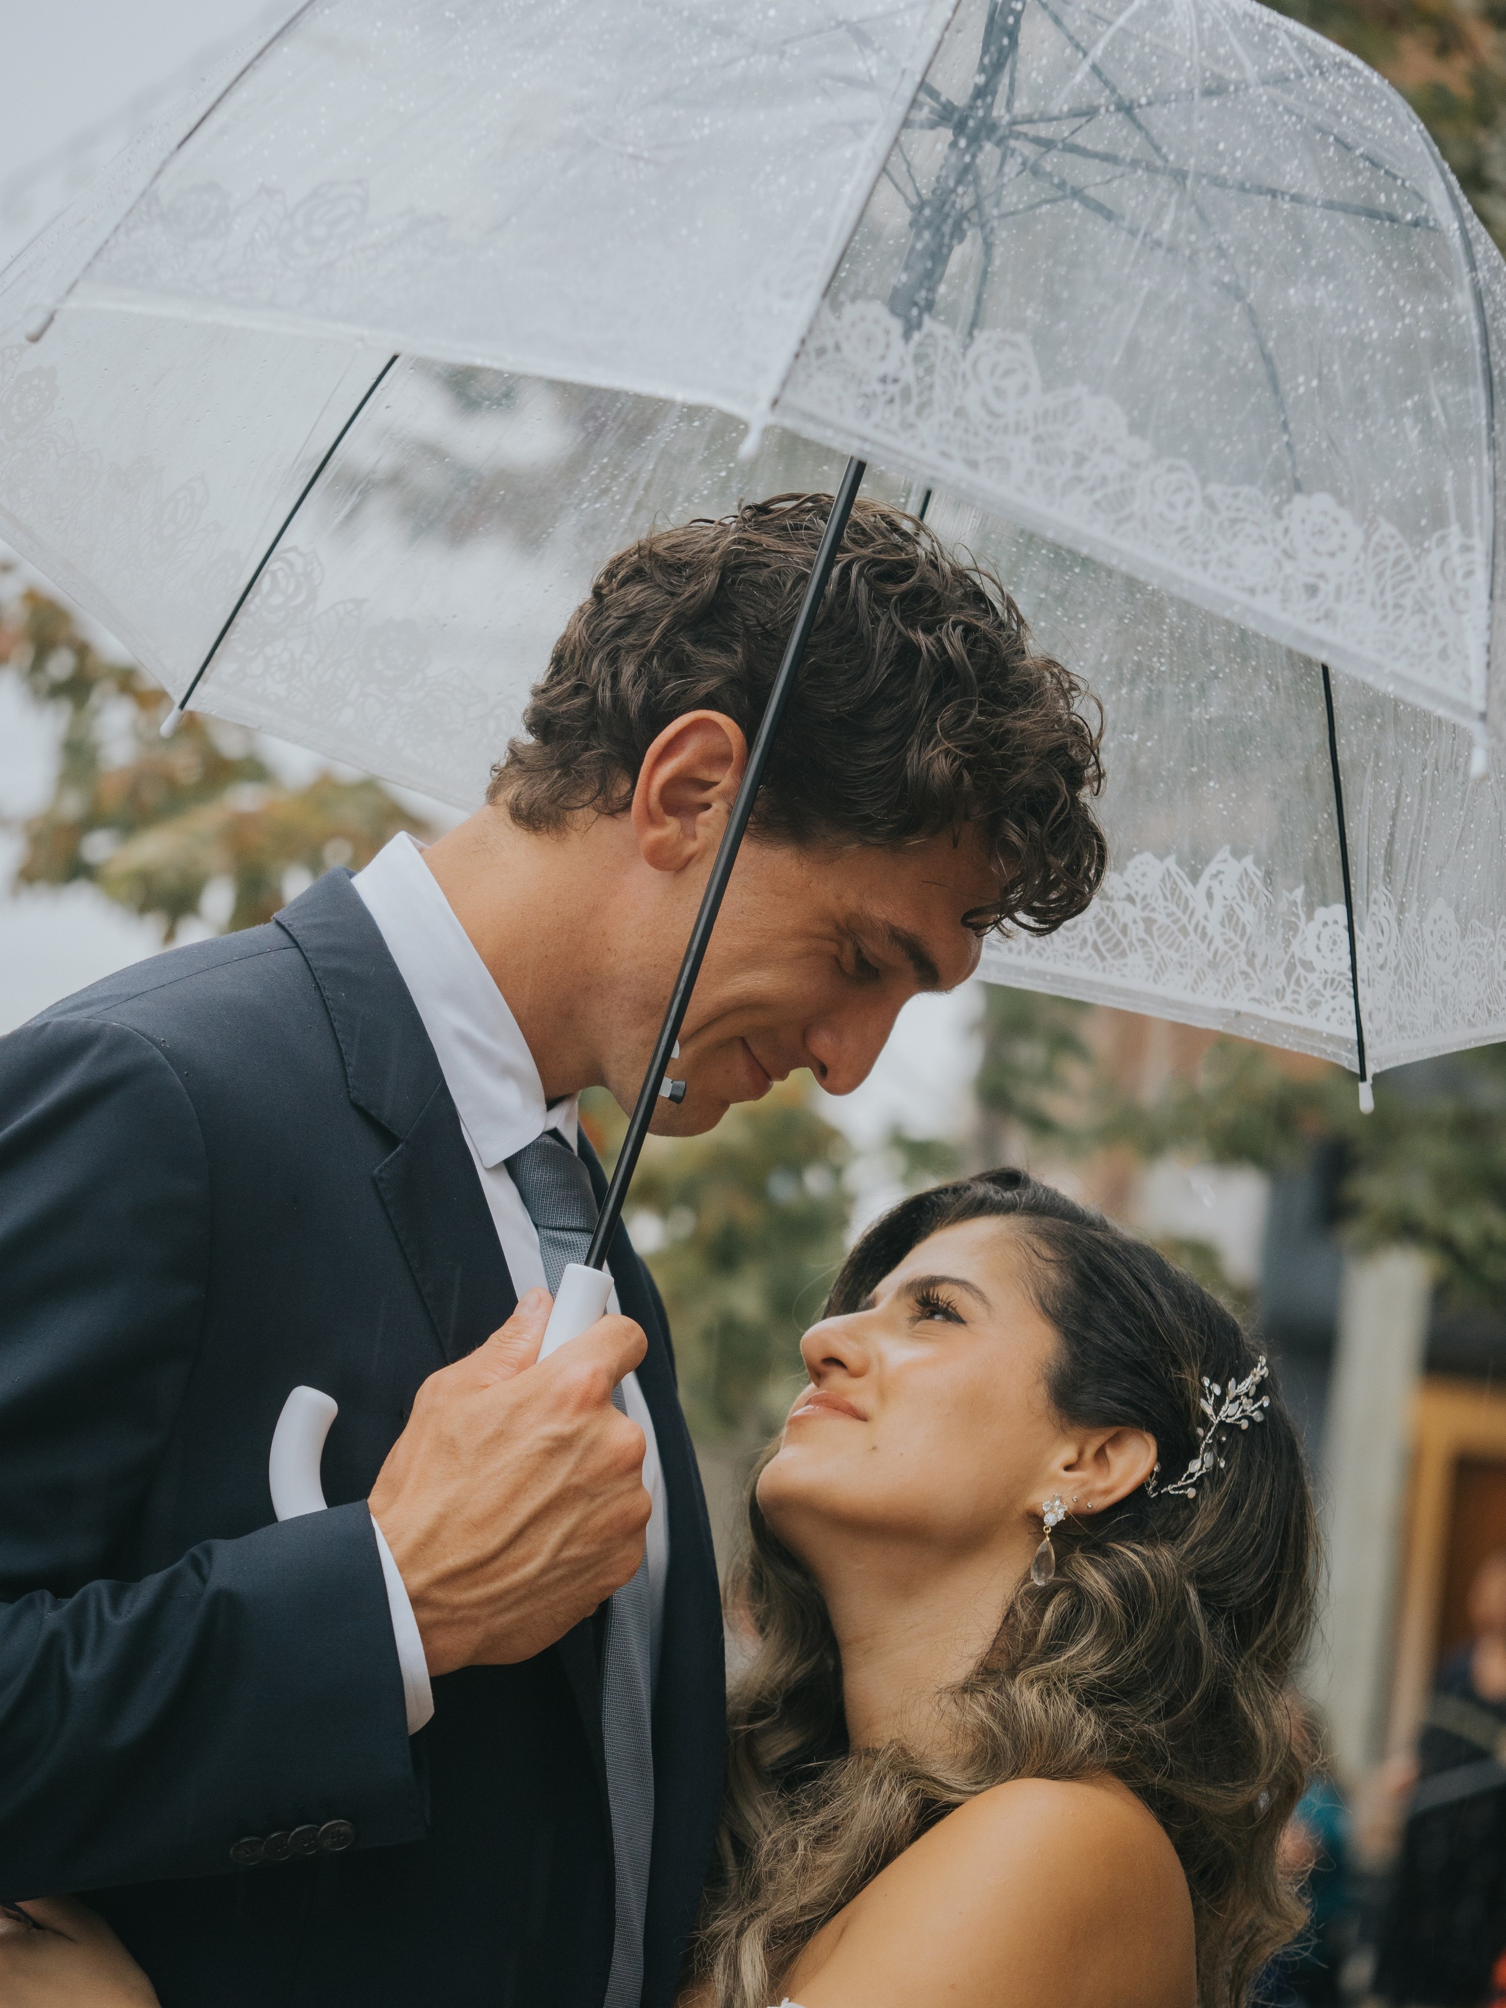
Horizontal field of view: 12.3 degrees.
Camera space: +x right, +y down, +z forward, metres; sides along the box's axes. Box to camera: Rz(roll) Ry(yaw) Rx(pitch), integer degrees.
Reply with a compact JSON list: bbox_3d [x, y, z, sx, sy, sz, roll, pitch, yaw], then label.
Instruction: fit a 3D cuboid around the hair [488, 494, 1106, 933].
[{"bbox_3d":[0.024,-0.097,2.880,0.216,0.225,0.195,-42,-9,0],"label":"hair"}]

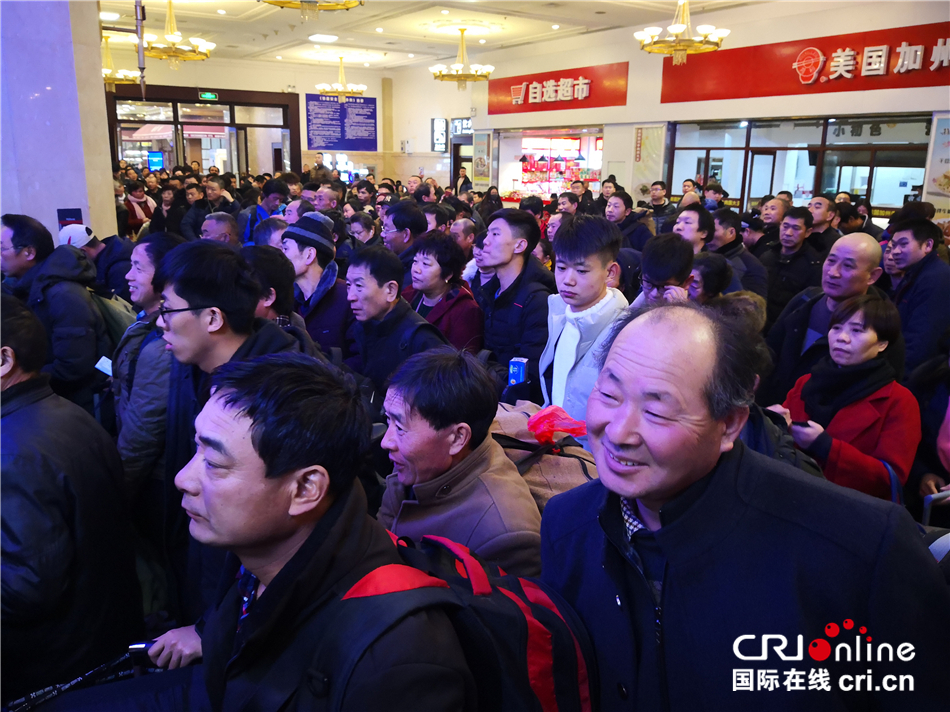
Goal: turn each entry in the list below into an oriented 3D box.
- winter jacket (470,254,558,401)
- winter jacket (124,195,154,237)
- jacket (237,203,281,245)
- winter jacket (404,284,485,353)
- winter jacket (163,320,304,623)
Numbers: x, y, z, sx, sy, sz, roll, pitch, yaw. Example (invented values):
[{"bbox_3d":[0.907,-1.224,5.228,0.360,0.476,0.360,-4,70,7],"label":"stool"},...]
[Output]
[{"bbox_3d":[0.181,-0.065,3.170,0.330,0.710,0.520,-11,19,-36],"label":"winter jacket"},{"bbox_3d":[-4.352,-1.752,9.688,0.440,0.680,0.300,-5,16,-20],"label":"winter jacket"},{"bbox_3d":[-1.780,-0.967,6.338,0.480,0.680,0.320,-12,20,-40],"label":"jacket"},{"bbox_3d":[-0.173,0.055,3.090,0.480,0.750,0.310,11,18,33],"label":"winter jacket"},{"bbox_3d":[-0.507,0.330,1.778,0.340,0.830,0.500,-13,20,-41],"label":"winter jacket"}]

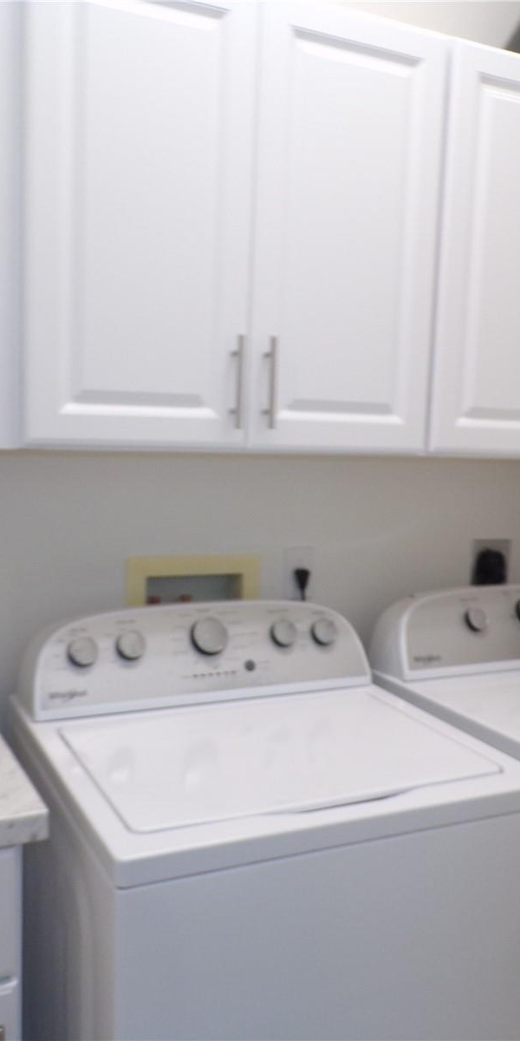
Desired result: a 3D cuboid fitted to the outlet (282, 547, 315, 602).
[{"bbox_3d":[0.090,0.116,2.099,0.072,0.116,0.012,-1,7,-26],"label":"outlet"}]

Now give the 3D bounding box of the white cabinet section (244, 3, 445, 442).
[{"bbox_3d":[0.097,-0.519,1.871,0.383,0.762,0.310,-1,7,-25],"label":"white cabinet section"}]

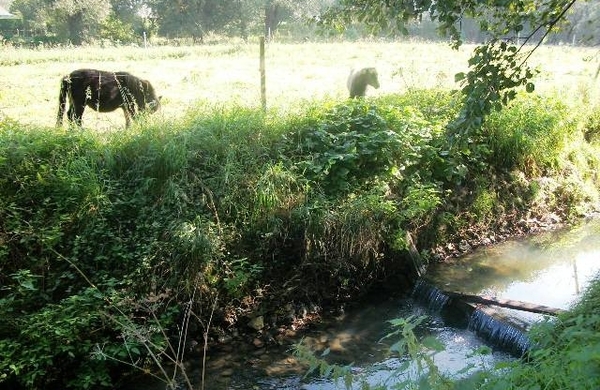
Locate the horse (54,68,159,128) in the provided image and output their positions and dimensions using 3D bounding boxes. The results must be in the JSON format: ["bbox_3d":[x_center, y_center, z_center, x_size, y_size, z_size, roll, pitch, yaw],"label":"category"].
[{"bbox_3d":[-3.067,-1.439,8.778,1.630,1.070,0.500,-2,17,-8],"label":"horse"}]

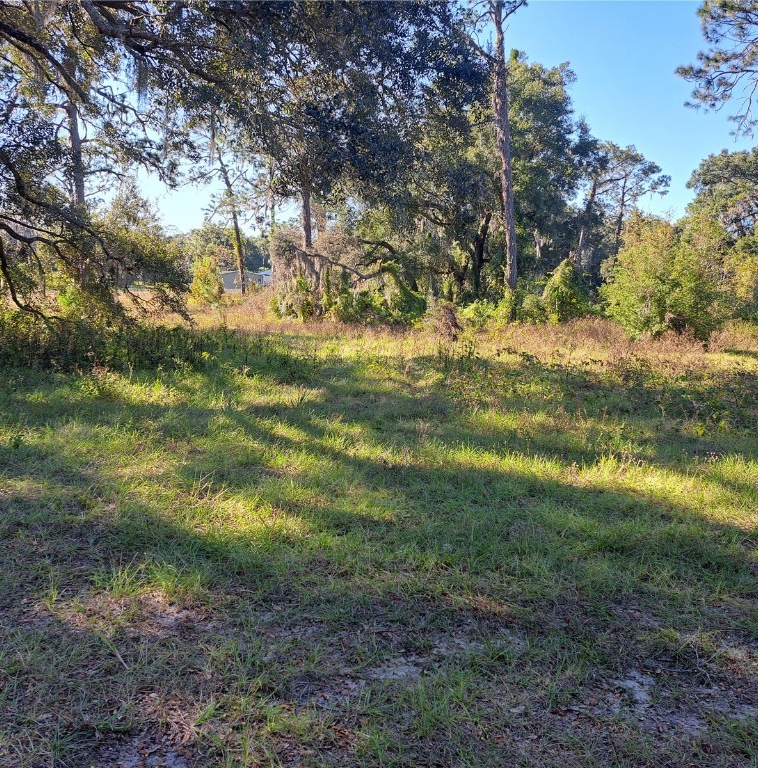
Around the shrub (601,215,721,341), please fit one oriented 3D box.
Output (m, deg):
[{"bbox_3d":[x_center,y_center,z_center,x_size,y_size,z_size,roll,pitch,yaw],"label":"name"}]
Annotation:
[{"bbox_3d":[7.958,-2.972,20.000,3.250,3.500,3.000,0,8,0],"label":"shrub"}]

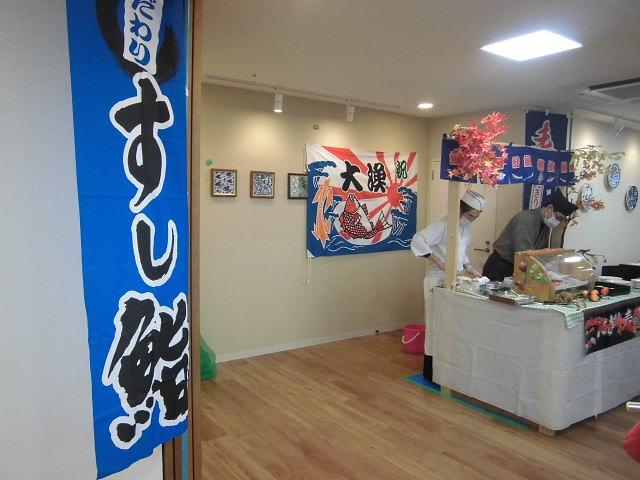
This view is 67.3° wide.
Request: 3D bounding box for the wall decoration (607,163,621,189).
[{"bbox_3d":[3.658,-0.793,5.969,0.318,0.318,0.035,-2,5,-34],"label":"wall decoration"}]

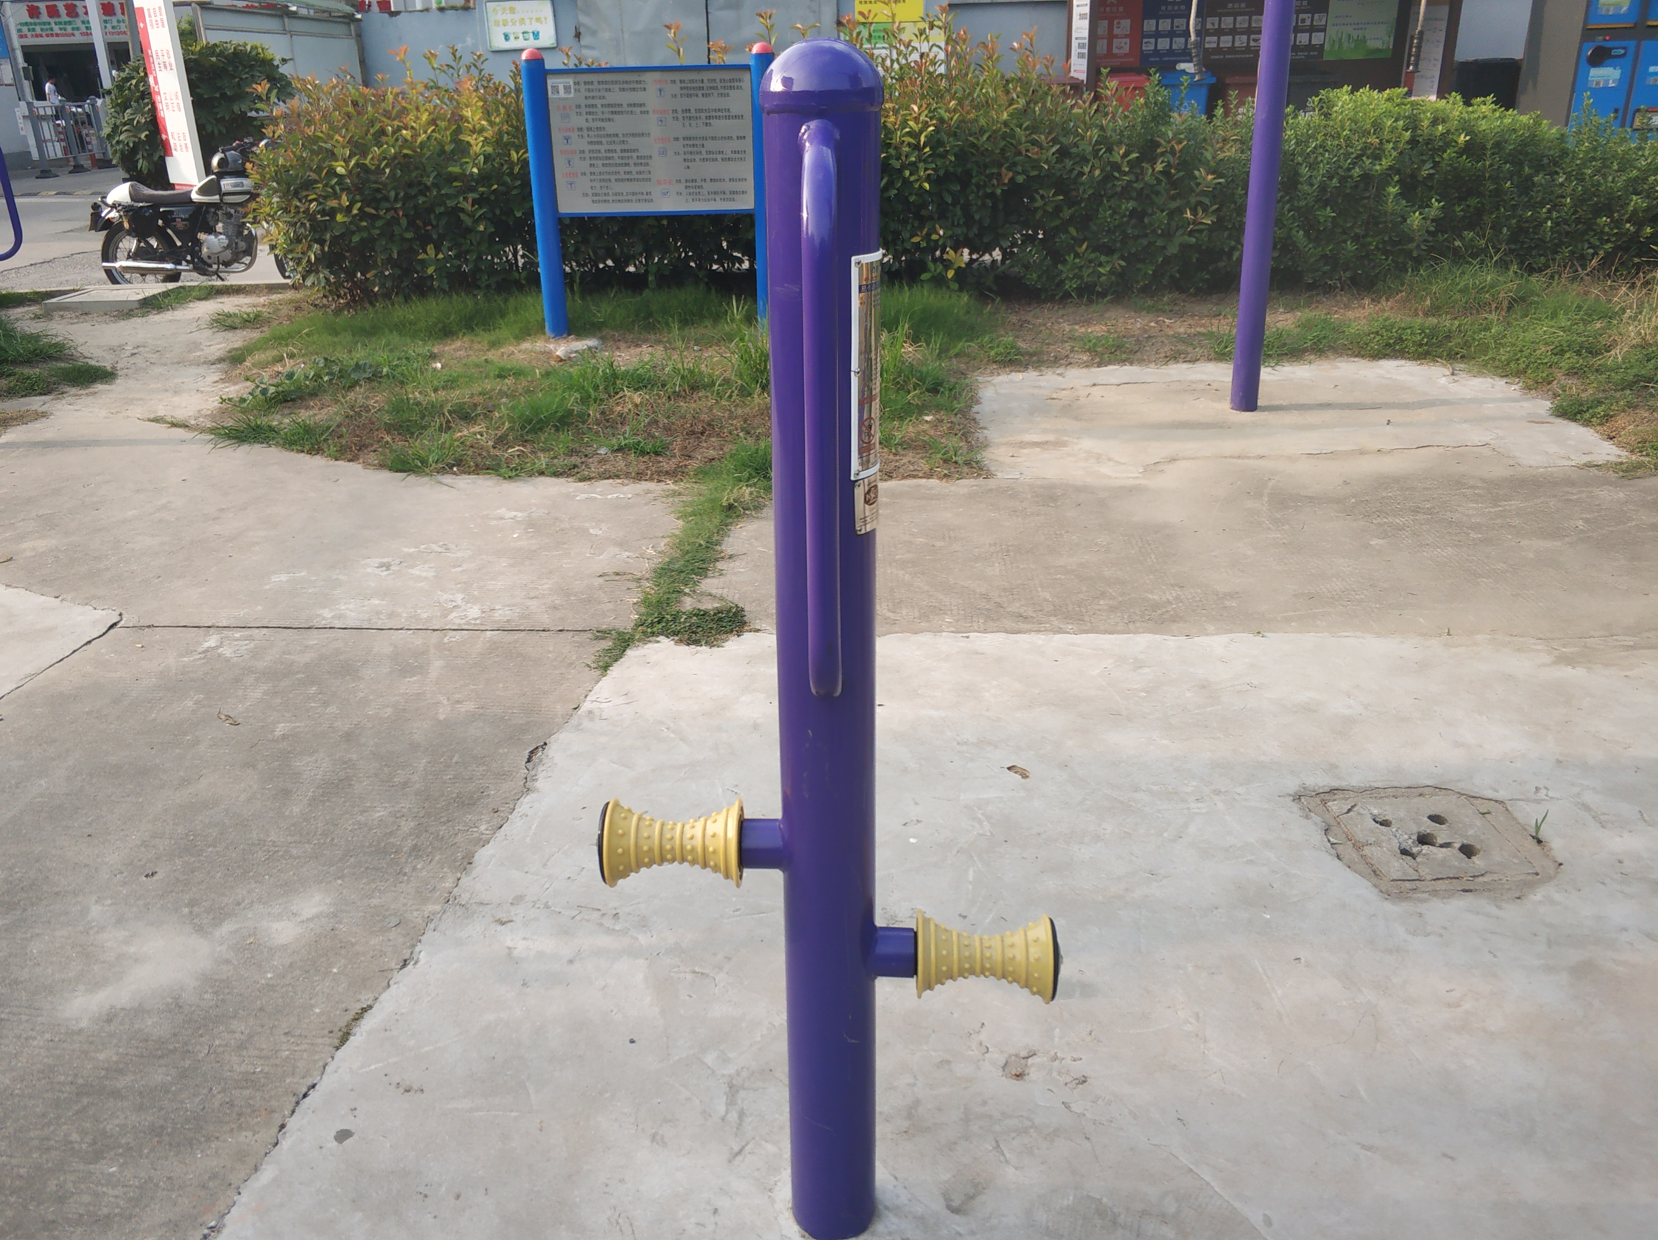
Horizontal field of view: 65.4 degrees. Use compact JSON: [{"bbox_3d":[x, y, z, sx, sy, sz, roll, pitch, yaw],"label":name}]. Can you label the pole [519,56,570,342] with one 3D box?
[{"bbox_3d":[-1.480,-2.200,6.724,0.122,1.415,0.122,0,23,3],"label":"pole"}]

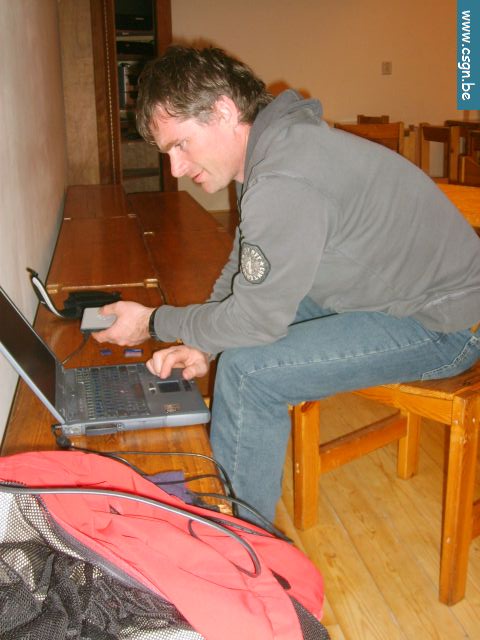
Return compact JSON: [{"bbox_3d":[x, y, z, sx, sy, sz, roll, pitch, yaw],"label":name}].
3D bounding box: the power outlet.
[{"bbox_3d":[1.186,-2.033,6.409,0.083,0.105,0.012,-3,17,-10],"label":"power outlet"}]

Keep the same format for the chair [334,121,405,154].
[{"bbox_3d":[0.752,-0.860,5.053,0.418,0.780,0.430,-3,17,-8],"label":"chair"}]

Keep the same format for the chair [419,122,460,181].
[{"bbox_3d":[1.310,-0.724,4.574,0.430,0.780,0.418,-3,17,-10],"label":"chair"}]

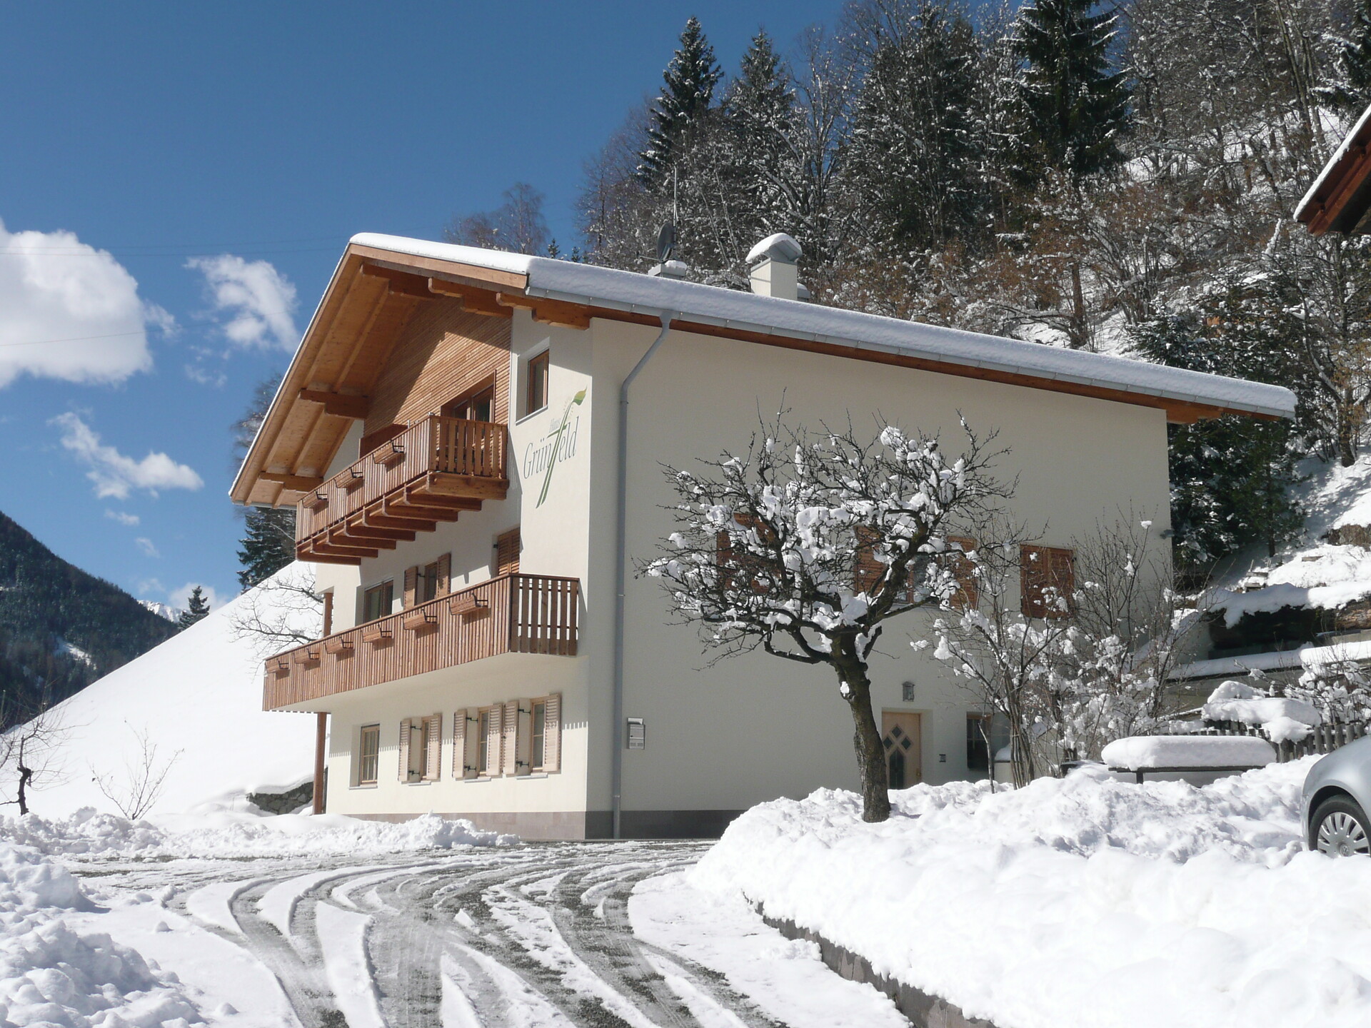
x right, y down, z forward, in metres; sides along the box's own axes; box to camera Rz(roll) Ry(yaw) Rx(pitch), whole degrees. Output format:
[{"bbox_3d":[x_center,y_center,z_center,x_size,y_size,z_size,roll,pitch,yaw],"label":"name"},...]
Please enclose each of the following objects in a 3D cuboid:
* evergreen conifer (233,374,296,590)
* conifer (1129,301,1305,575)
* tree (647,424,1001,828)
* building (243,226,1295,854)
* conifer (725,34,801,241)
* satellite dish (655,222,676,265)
[{"bbox_3d":[-17.077,-1.082,75.860,3.829,10.019,3.829,0,-10,0],"label":"evergreen conifer"},{"bbox_3d":[13.202,-1.897,44.609,4.423,7.099,4.423,0,-10,0],"label":"conifer"},{"bbox_3d":[1.606,1.167,20.405,4.108,4.719,3.903,0,-10,0],"label":"tree"},{"bbox_3d":[0.125,1.091,41.052,16.839,12.546,21.650,5,-11,-27],"label":"building"},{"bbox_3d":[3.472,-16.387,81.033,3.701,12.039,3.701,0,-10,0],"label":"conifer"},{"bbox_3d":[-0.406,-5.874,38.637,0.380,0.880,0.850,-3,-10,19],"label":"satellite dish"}]

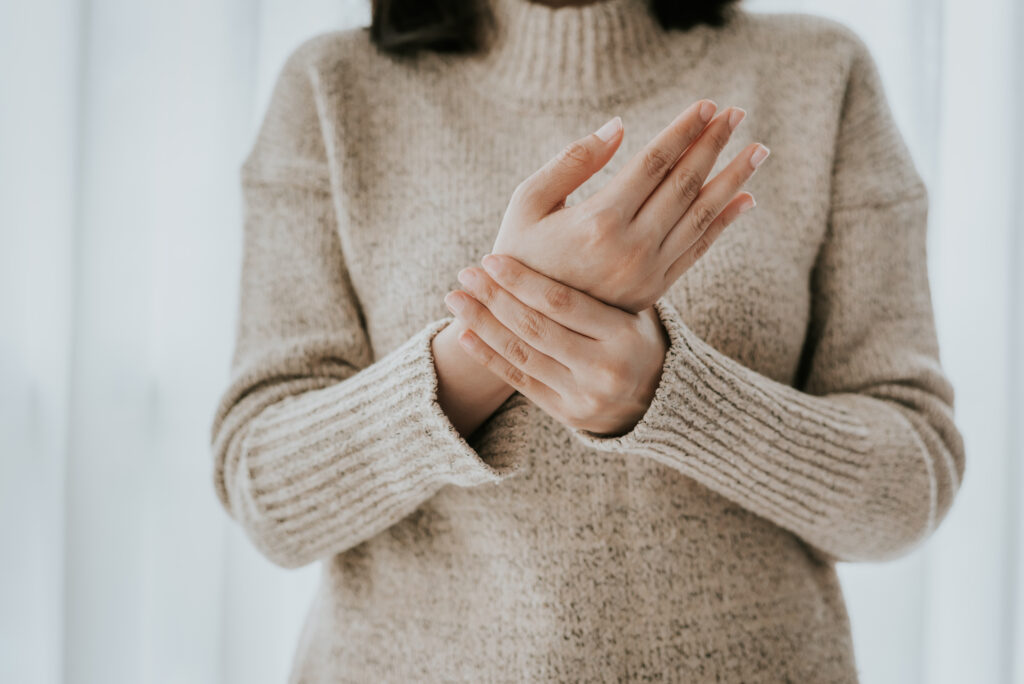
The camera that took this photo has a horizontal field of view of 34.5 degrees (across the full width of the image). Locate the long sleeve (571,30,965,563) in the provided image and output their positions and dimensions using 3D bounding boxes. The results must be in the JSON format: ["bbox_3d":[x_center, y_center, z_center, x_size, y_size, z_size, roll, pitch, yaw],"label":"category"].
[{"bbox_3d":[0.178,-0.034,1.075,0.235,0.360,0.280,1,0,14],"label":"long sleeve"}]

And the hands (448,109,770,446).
[{"bbox_3d":[0.054,-0.043,0.955,0.190,0.195,0.120,1,0,0],"label":"hands"}]

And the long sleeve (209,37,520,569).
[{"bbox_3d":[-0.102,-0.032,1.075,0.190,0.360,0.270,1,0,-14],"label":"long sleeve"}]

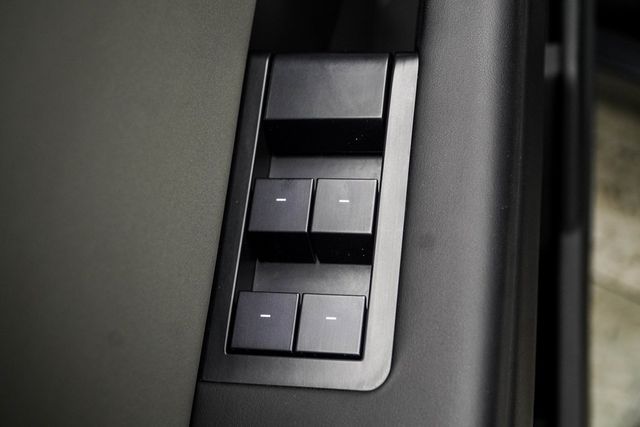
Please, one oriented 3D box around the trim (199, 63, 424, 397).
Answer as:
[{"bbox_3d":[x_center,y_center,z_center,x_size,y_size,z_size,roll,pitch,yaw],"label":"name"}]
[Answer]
[{"bbox_3d":[0.000,0.002,0.380,0.071,0.023,0.138,1,67,13],"label":"trim"}]

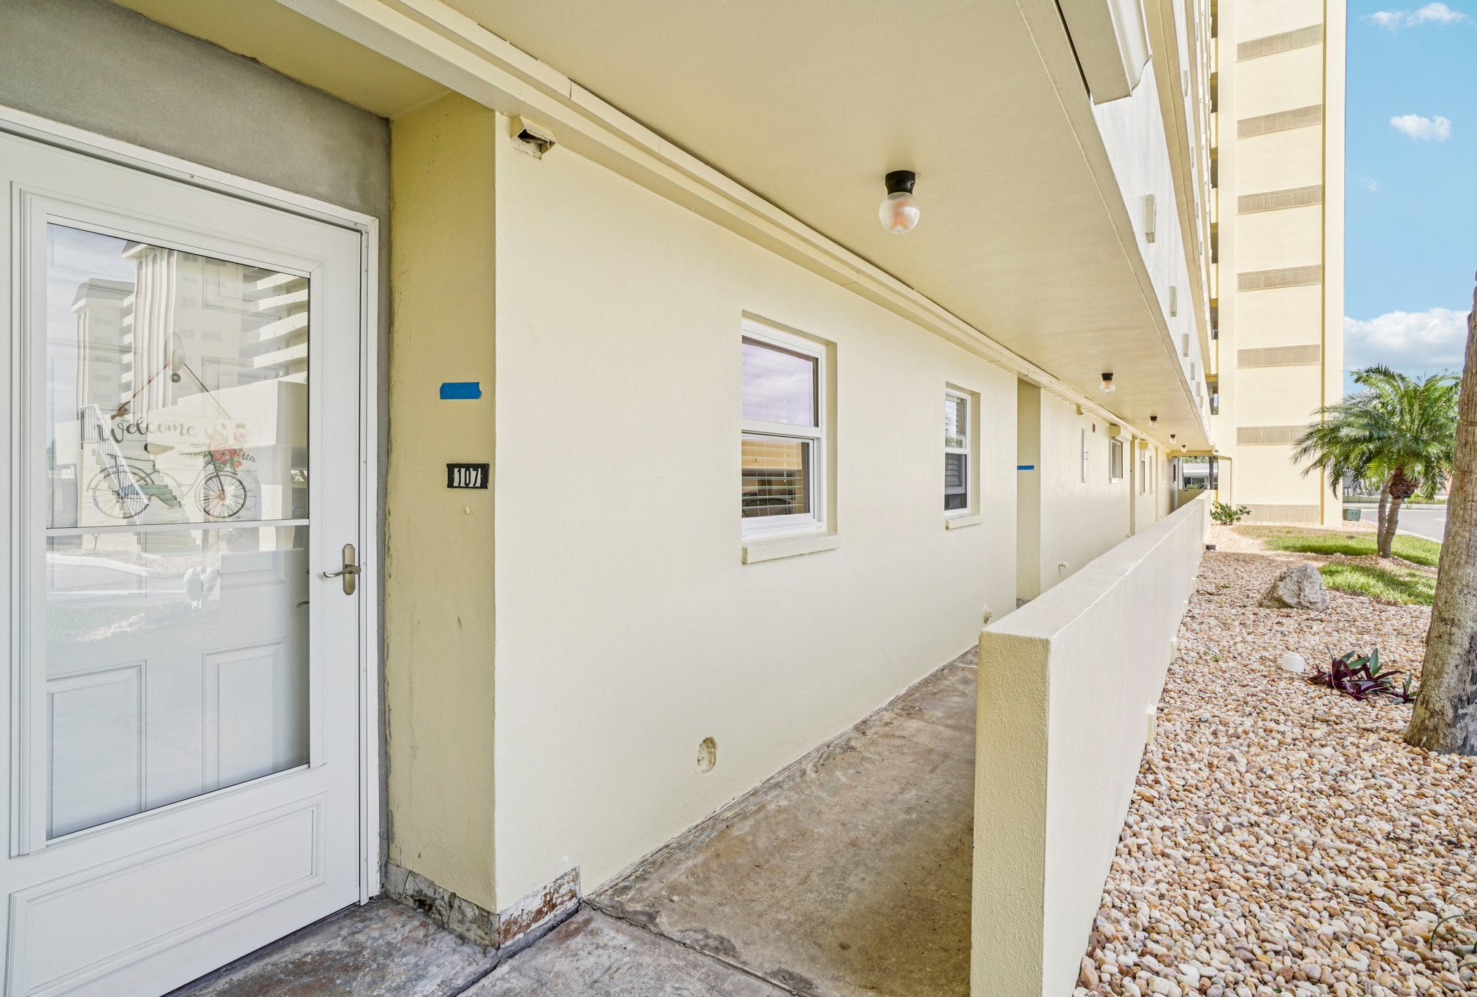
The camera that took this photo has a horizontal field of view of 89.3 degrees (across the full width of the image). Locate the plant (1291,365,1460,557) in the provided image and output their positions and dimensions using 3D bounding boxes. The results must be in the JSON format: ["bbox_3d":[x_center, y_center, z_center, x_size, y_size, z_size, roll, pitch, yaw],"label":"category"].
[{"bbox_3d":[11.335,-0.660,13.200,2.650,3.400,2.600,0,1,41],"label":"plant"}]

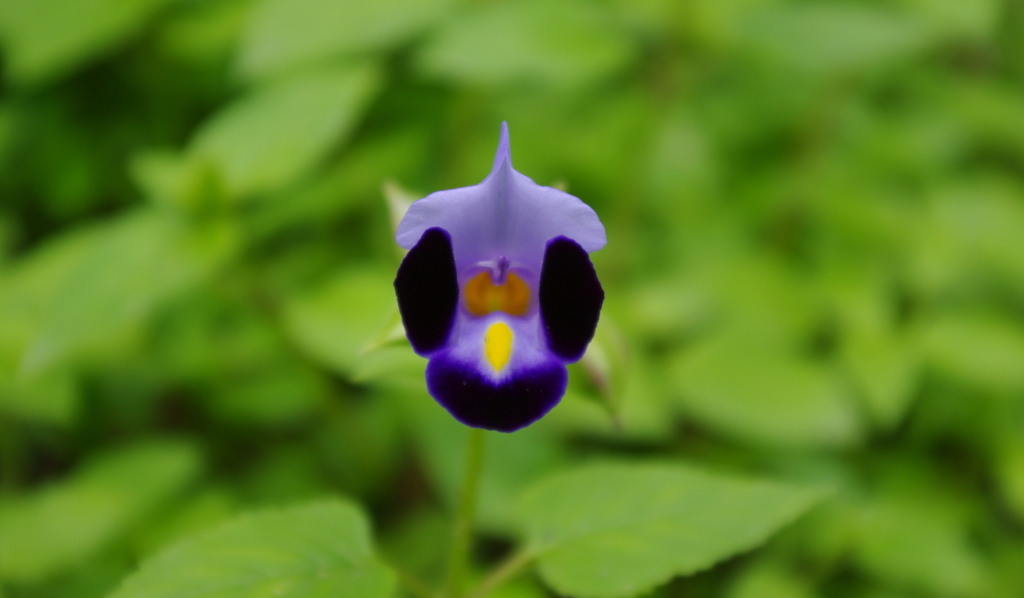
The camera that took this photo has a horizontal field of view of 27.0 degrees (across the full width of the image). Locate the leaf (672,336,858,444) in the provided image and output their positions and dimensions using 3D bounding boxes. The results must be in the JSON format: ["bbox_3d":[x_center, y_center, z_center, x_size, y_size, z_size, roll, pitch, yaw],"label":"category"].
[{"bbox_3d":[0.053,0.019,0.450,0.042,0.010,0.025,22,44,10],"label":"leaf"}]

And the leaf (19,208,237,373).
[{"bbox_3d":[-0.077,-0.002,0.430,0.052,0.010,0.027,-37,46,-17],"label":"leaf"}]

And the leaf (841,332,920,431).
[{"bbox_3d":[0.080,0.018,0.460,0.017,0.008,0.024,2,59,-12],"label":"leaf"}]

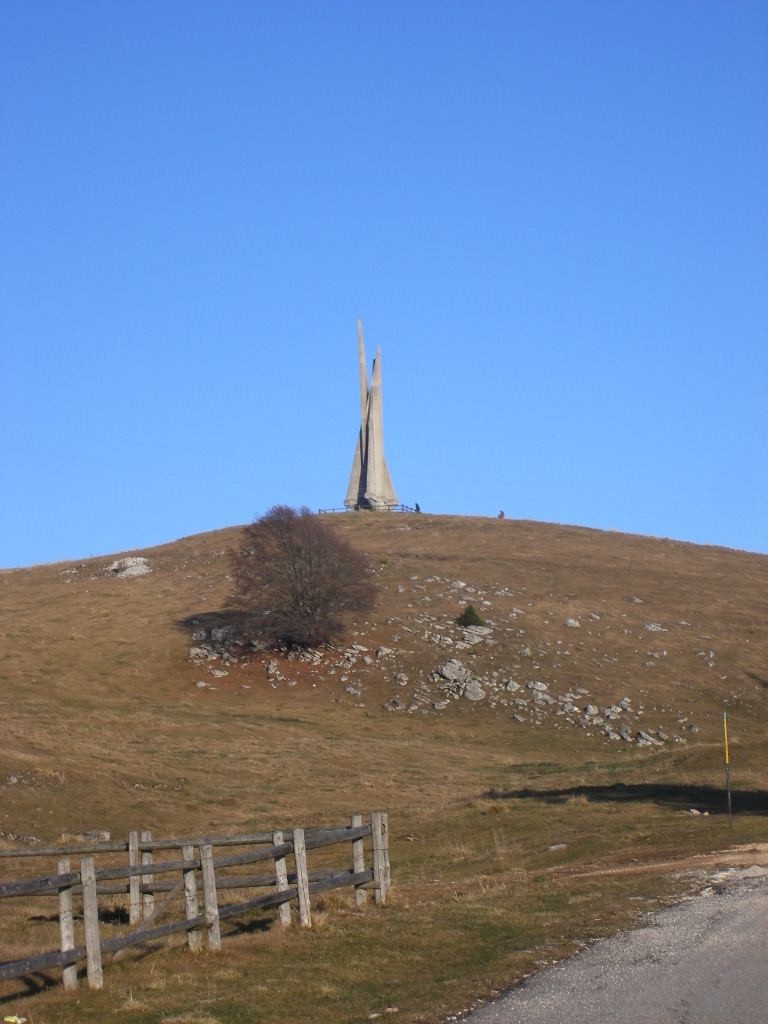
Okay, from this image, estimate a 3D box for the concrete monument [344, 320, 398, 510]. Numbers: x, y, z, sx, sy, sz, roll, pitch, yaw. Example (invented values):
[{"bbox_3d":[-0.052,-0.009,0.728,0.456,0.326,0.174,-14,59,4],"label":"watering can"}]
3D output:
[{"bbox_3d":[-2.110,-16.230,480.000,9.100,32.500,9.000,-2,-5,6],"label":"concrete monument"}]

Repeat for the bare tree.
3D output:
[{"bbox_3d":[-7.510,6.020,265.000,13.400,13.400,12.800,-1,-5,0],"label":"bare tree"}]

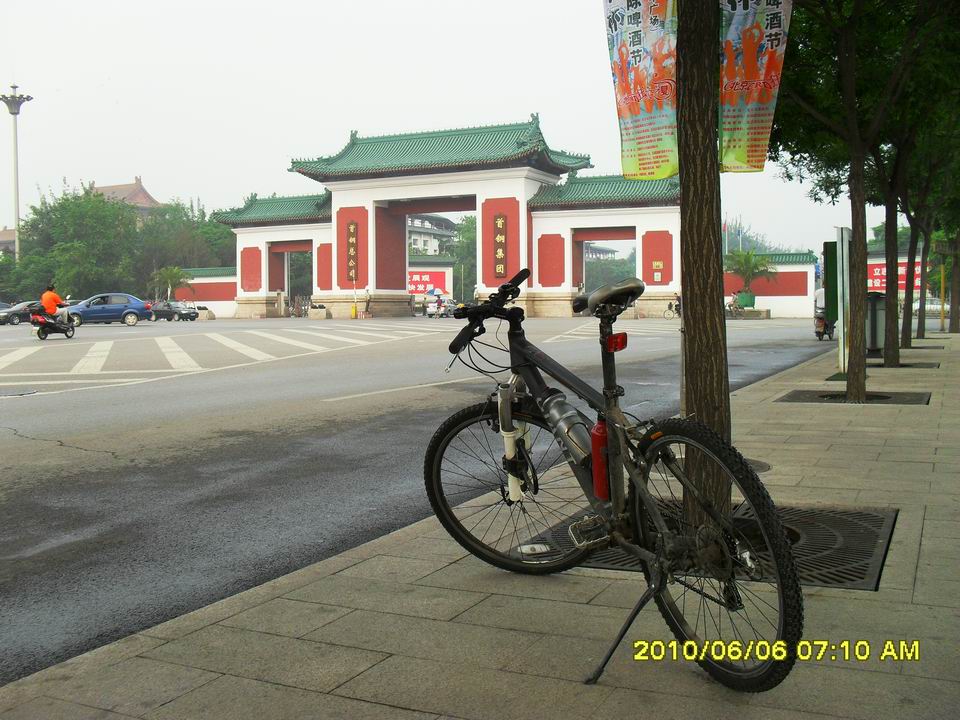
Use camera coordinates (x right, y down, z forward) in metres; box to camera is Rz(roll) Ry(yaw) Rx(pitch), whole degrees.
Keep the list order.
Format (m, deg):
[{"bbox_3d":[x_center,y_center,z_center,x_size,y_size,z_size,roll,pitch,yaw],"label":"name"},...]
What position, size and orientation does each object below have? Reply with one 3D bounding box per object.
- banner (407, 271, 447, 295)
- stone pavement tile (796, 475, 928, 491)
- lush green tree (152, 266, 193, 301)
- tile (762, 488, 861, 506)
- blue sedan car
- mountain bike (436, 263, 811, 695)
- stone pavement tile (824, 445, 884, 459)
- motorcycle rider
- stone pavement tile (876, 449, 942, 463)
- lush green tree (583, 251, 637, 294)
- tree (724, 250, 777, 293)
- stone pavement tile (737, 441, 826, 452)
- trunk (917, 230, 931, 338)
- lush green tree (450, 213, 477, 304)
[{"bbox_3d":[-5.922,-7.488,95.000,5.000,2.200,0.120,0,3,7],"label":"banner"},{"bbox_3d":[1.946,0.655,4.921,0.612,0.050,0.307,0,3,26],"label":"stone pavement tile"},{"bbox_3d":[-23.203,-5.716,73.000,3.100,2.750,3.100,0,4,11],"label":"lush green tree"},{"bbox_3d":[1.514,0.673,4.760,0.633,0.050,0.307,0,3,26],"label":"tile"},{"bbox_3d":[-16.700,-2.190,42.700,4.500,1.450,1.730,-3,4,-37],"label":"blue sedan car"},{"bbox_3d":[0.305,0.258,2.705,0.610,1.030,1.580,-2,4,-24],"label":"mountain bike"},{"bbox_3d":[2.261,0.581,5.873,0.317,0.045,0.605,1,3,26],"label":"stone pavement tile"},{"bbox_3d":[-12.508,-1.621,28.600,0.550,1.250,0.740,1,4,24],"label":"motorcycle rider"},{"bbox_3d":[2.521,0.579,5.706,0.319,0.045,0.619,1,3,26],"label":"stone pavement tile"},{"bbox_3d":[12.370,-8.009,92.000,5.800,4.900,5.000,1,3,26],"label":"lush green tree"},{"bbox_3d":[16.598,-5.471,60.000,3.100,2.600,3.000,1,3,26],"label":"tree"},{"bbox_3d":[1.925,0.588,6.283,0.626,0.050,0.311,0,3,26],"label":"stone pavement tile"},{"bbox_3d":[10.933,-1.847,23.900,0.280,2.650,0.260,1,3,26],"label":"trunk"},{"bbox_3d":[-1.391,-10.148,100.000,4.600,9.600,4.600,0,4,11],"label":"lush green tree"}]

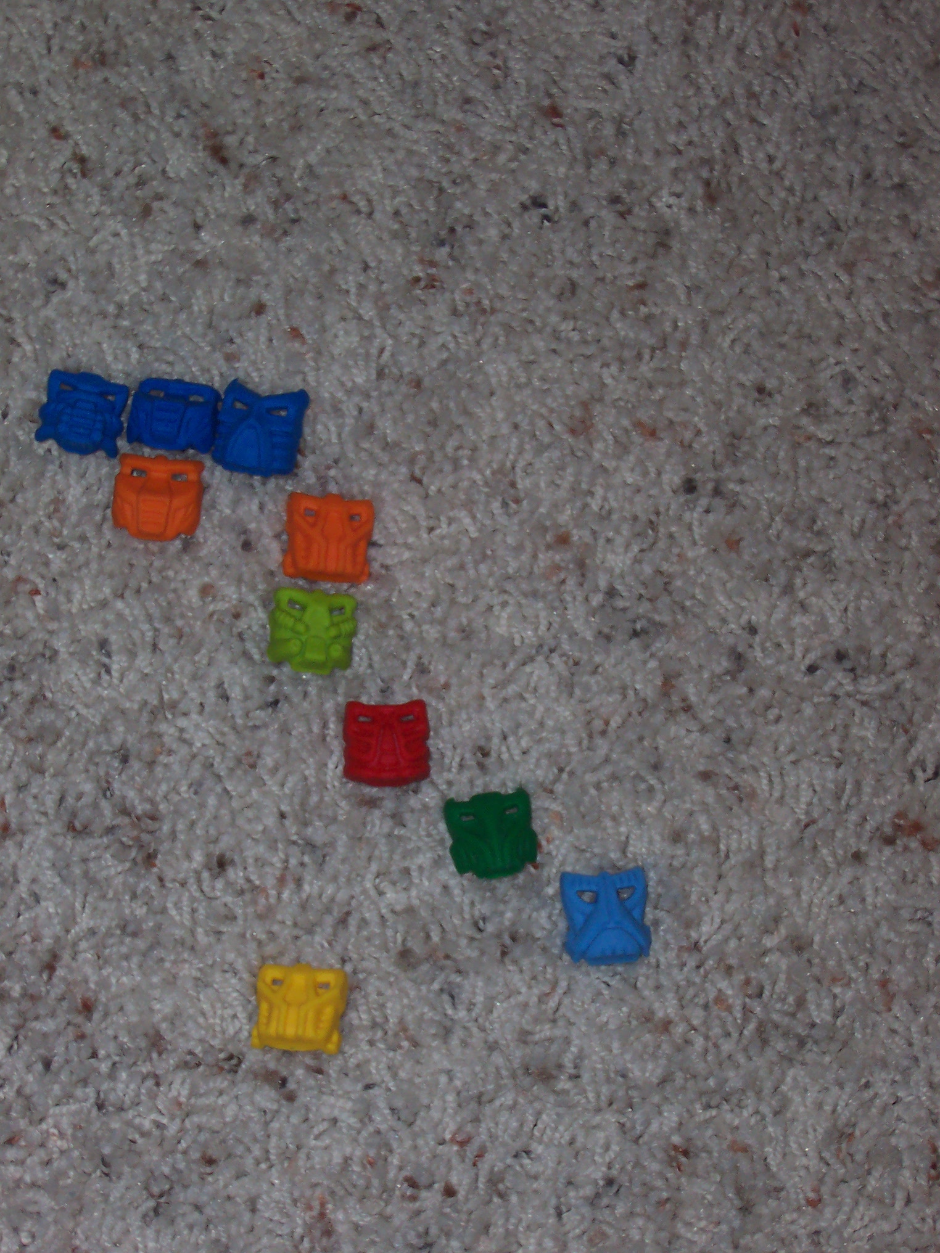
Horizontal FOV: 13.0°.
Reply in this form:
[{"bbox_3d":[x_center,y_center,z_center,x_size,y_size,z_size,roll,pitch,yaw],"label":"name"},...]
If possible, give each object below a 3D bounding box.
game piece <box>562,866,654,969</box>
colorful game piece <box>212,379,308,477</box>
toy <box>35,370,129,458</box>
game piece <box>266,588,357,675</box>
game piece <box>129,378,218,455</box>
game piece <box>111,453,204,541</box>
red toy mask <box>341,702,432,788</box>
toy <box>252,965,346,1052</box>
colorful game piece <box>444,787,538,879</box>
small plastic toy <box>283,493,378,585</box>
[{"bbox_3d":[0.036,0.077,1.091,0.024,0.012,0.025,-5,69,-2],"label":"game piece"},{"bbox_3d":[-0.058,-0.055,1.141,0.024,0.012,0.024,8,69,3],"label":"colorful game piece"},{"bbox_3d":[-0.107,-0.059,1.143,0.024,0.012,0.022,10,69,4],"label":"toy"},{"bbox_3d":[-0.043,0.001,1.119,0.024,0.012,0.023,6,69,2],"label":"game piece"},{"bbox_3d":[-0.082,-0.058,1.142,0.025,0.012,0.021,7,69,3],"label":"game piece"},{"bbox_3d":[-0.086,-0.036,1.134,0.025,0.012,0.023,5,69,2],"label":"game piece"},{"bbox_3d":[-0.022,0.031,1.108,0.023,0.012,0.023,-1,69,0],"label":"red toy mask"},{"bbox_3d":[-0.045,0.100,1.082,0.024,0.012,0.023,4,69,2],"label":"toy"},{"bbox_3d":[0.006,0.055,1.099,0.024,0.012,0.024,-7,69,-3],"label":"colorful game piece"},{"bbox_3d":[-0.039,-0.024,1.129,0.024,0.012,0.024,5,69,2],"label":"small plastic toy"}]

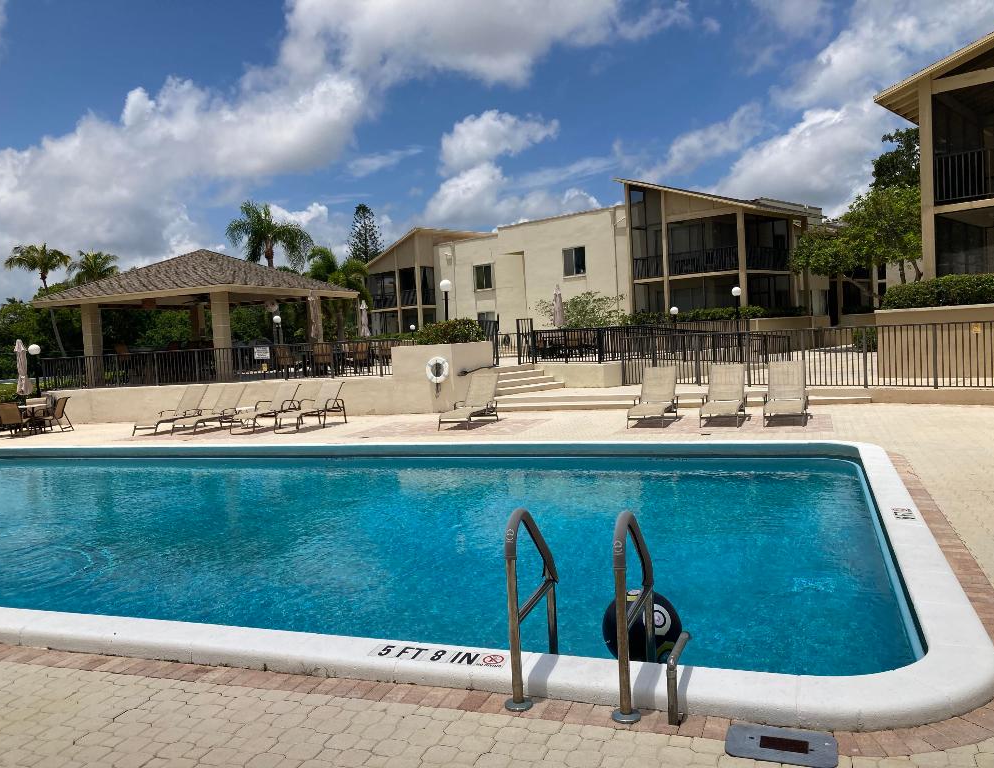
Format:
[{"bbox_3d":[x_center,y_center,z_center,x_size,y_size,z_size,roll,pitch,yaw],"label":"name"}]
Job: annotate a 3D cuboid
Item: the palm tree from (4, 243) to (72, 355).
[{"bbox_3d":[-32.772,-4.880,59.830,5.000,10.475,5.000,-5,3,-28],"label":"palm tree"}]

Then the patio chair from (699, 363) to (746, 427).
[{"bbox_3d":[3.992,0.192,14.679,0.660,0.980,1.620,-2,3,20],"label":"patio chair"}]

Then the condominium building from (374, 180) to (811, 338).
[{"bbox_3d":[4.700,-5.825,46.774,26.300,7.600,12.000,0,4,44],"label":"condominium building"}]

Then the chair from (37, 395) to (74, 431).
[{"bbox_3d":[-11.041,0.750,20.637,0.670,0.870,0.580,-3,3,0],"label":"chair"}]

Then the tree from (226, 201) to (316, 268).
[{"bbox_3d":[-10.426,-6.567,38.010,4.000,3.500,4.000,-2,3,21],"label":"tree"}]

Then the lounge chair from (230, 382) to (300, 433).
[{"bbox_3d":[-5.118,0.537,18.381,0.670,0.950,1.800,-2,3,21],"label":"lounge chair"}]

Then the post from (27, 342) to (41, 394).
[{"bbox_3d":[-13.574,-0.017,24.494,0.340,2.320,0.340,-5,4,-29],"label":"post"}]

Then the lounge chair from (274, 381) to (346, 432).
[{"bbox_3d":[-4.103,0.498,18.108,0.670,0.950,1.800,-2,3,21],"label":"lounge chair"}]

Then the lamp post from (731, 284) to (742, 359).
[{"bbox_3d":[8.720,-2.186,29.928,0.330,2.629,0.330,-3,3,0],"label":"lamp post"}]

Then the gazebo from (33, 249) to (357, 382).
[{"bbox_3d":[-9.042,-2.205,25.622,6.790,4.024,6.790,-2,3,21],"label":"gazebo"}]

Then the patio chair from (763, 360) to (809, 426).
[{"bbox_3d":[5.102,0.147,14.690,0.700,1.030,1.750,-2,3,21],"label":"patio chair"}]

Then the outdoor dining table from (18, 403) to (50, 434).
[{"bbox_3d":[-11.550,0.884,20.650,0.740,0.720,0.740,-5,4,-29],"label":"outdoor dining table"}]

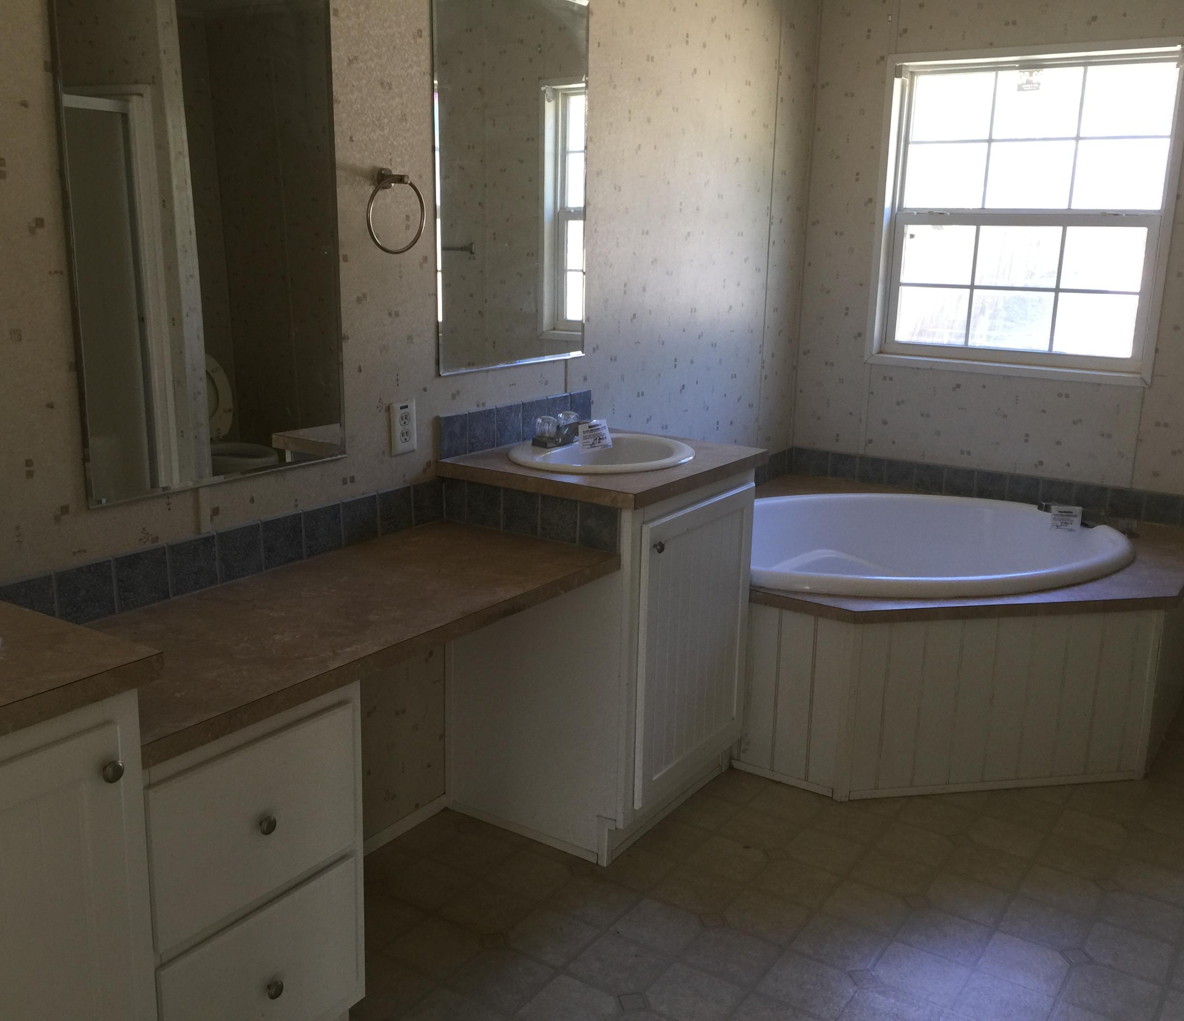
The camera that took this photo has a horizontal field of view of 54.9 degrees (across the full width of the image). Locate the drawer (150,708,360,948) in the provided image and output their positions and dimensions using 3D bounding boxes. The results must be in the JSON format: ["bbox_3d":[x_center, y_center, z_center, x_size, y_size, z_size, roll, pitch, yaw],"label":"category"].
[{"bbox_3d":[-0.648,0.435,1.802,0.406,0.255,0.383,10,16,32],"label":"drawer"}]

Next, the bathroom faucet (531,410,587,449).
[{"bbox_3d":[-0.059,-0.202,2.880,0.113,0.077,0.151,10,16,32],"label":"bathroom faucet"}]

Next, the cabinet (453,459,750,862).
[{"bbox_3d":[0.029,0.322,2.909,0.543,0.861,0.601,10,16,32],"label":"cabinet"}]

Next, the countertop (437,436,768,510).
[{"bbox_3d":[0.050,-0.117,2.825,0.540,0.034,0.659,10,16,32],"label":"countertop"}]

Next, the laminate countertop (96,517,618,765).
[{"bbox_3d":[-0.480,0.186,2.114,0.499,0.034,1.204,10,16,32],"label":"laminate countertop"}]

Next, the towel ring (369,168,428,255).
[{"bbox_3d":[-0.421,-0.627,2.388,0.071,0.175,0.182,10,16,32],"label":"towel ring"}]

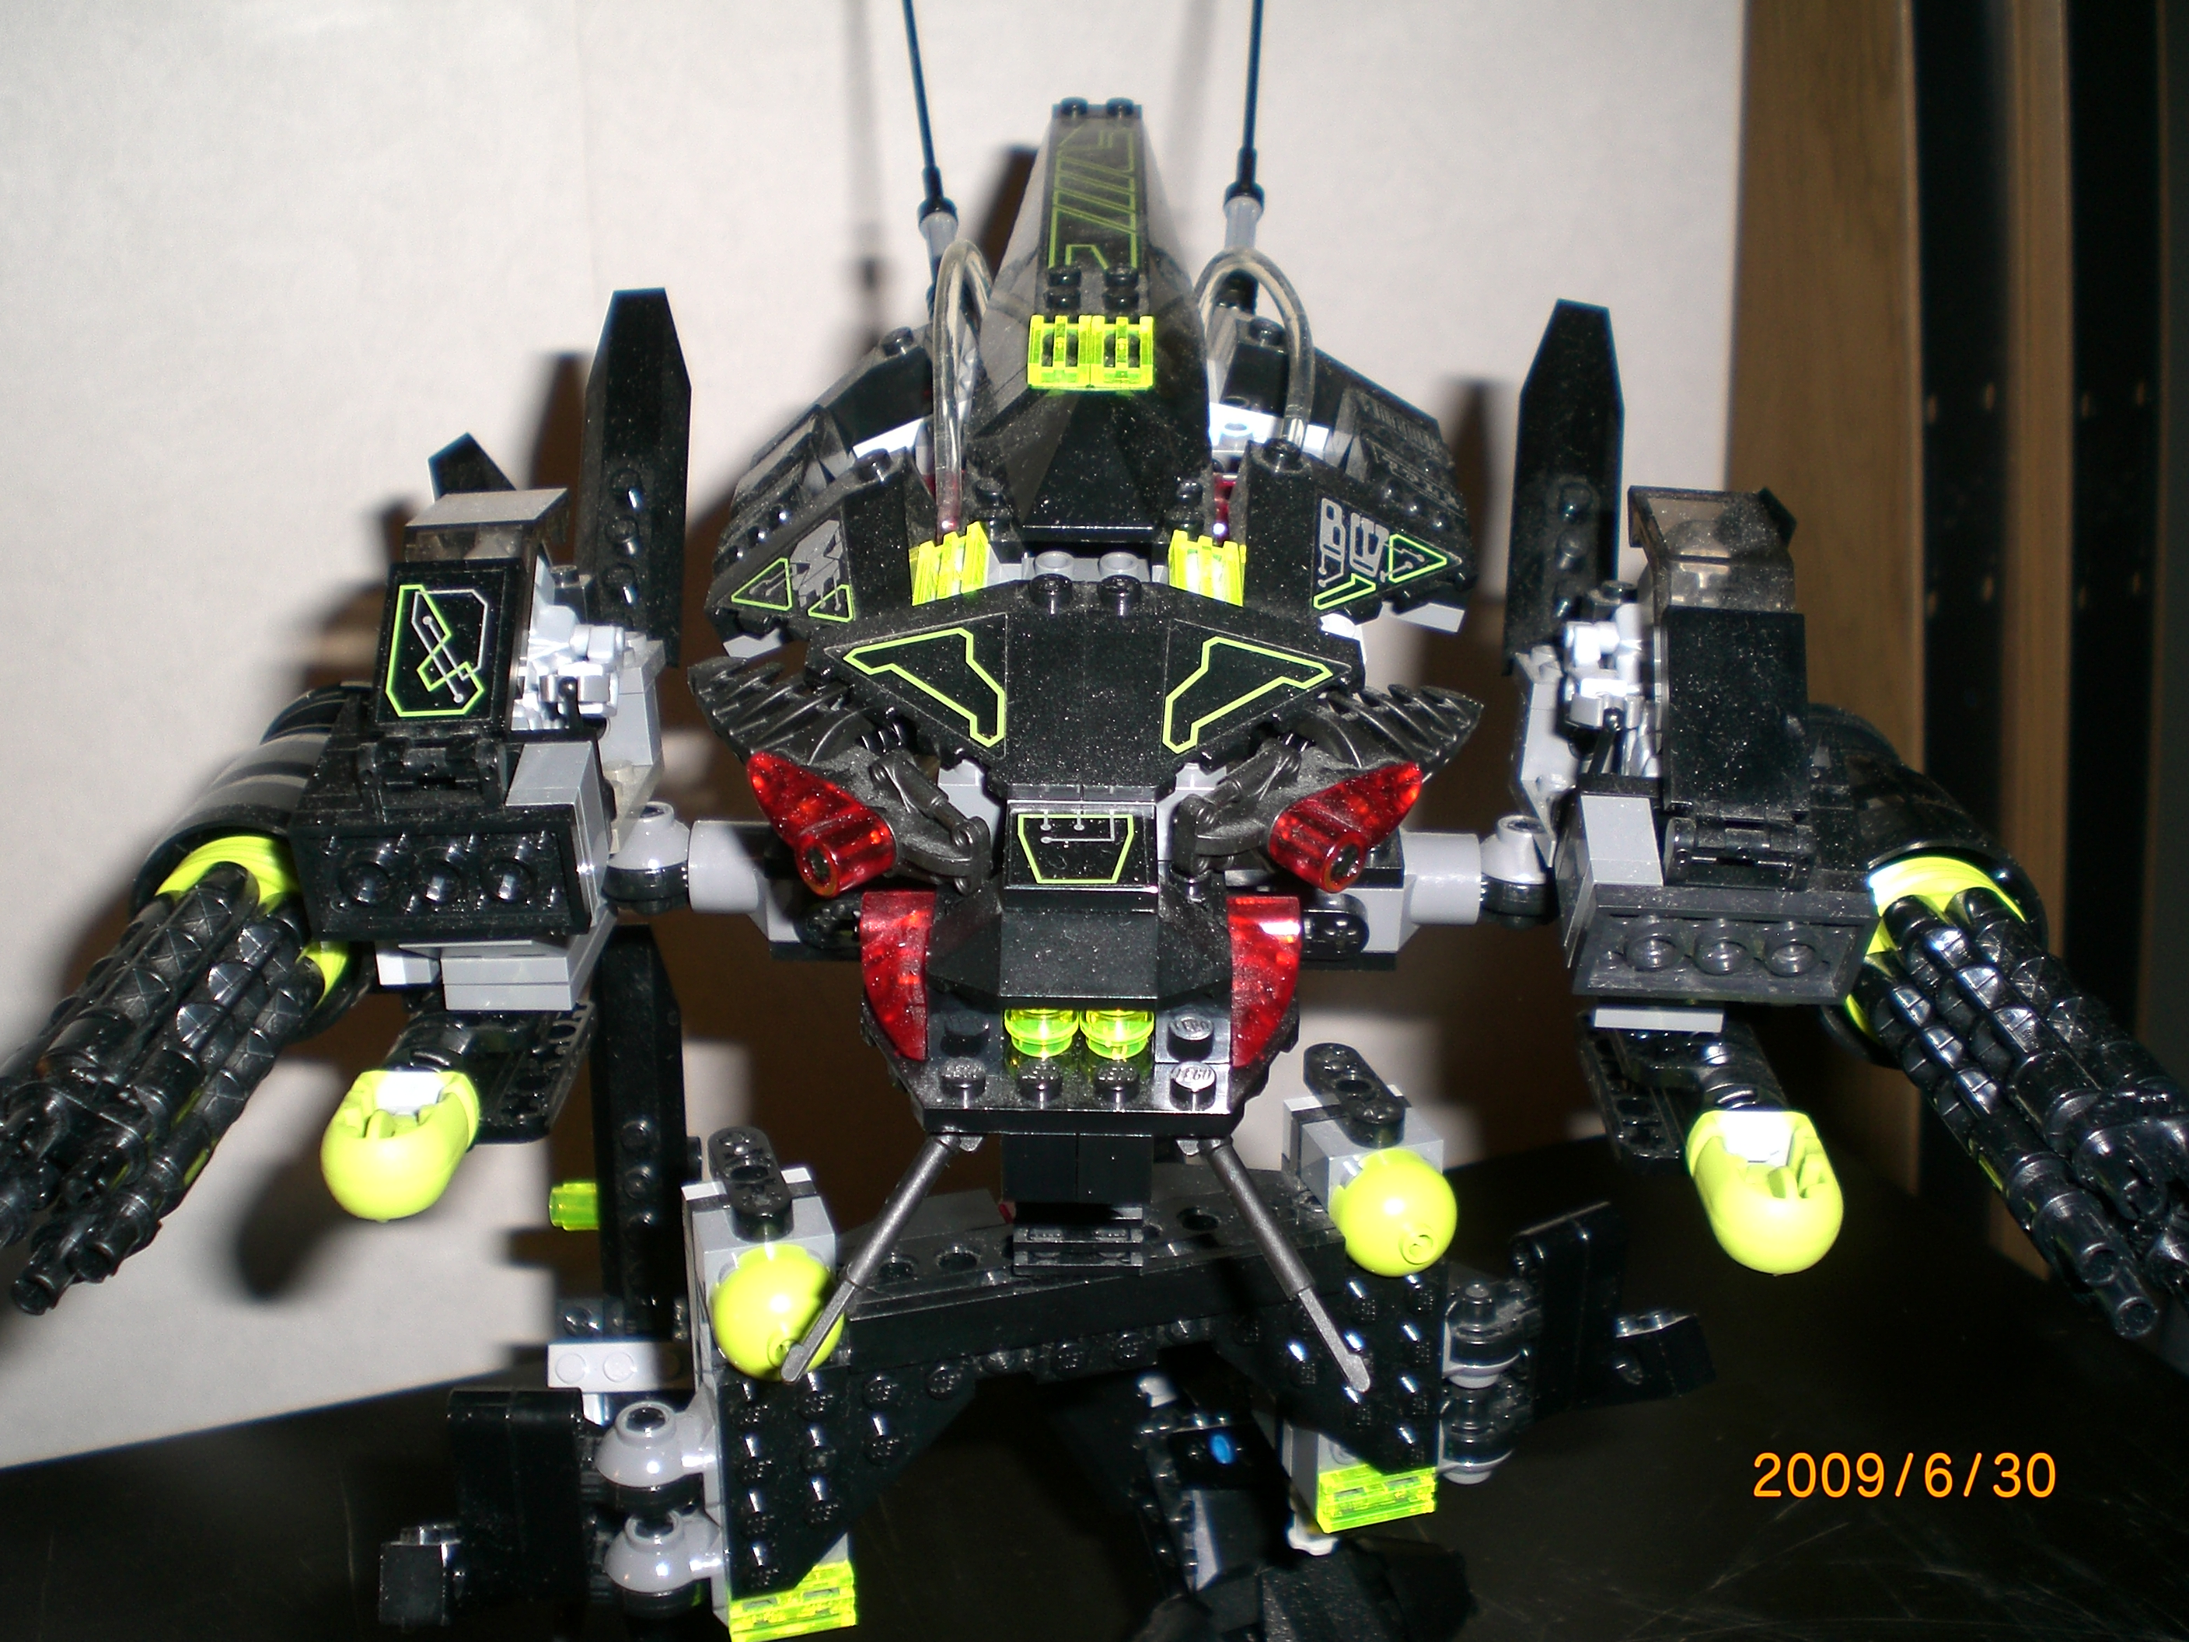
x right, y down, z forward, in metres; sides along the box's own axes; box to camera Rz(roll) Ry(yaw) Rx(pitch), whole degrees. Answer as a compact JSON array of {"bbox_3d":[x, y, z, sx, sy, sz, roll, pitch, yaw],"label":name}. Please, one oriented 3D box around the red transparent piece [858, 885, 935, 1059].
[{"bbox_3d":[-0.021,0.017,0.261,0.008,0.007,0.020,-2,57,-2],"label":"red transparent piece"}]

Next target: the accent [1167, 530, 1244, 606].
[{"bbox_3d":[0.013,-0.029,0.288,0.008,0.003,0.015,11,39,-9],"label":"accent"}]

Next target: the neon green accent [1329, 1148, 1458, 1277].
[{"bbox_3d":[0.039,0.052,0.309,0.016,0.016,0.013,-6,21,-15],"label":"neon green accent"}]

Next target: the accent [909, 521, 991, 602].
[{"bbox_3d":[-0.017,-0.030,0.287,0.008,0.003,0.016,-18,30,13],"label":"accent"}]

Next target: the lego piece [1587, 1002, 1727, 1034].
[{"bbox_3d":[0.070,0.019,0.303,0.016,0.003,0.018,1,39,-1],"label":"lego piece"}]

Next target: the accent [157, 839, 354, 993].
[{"bbox_3d":[-0.104,0.012,0.300,0.025,0.025,0.008,0,22,1],"label":"accent"}]

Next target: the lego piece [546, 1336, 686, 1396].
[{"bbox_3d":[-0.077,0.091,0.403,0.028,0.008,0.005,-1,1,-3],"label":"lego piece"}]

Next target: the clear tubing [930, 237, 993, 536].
[{"bbox_3d":[-0.015,-0.052,0.291,0.009,0.036,0.013,0,26,0],"label":"clear tubing"}]

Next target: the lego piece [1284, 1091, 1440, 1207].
[{"bbox_3d":[0.035,0.044,0.315,0.016,0.010,0.016,-6,21,-15],"label":"lego piece"}]

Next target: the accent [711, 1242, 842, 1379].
[{"bbox_3d":[-0.038,0.058,0.285,0.016,0.016,0.016,1,24,0],"label":"accent"}]

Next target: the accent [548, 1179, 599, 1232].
[{"bbox_3d":[-0.084,0.063,0.396,0.010,0.008,0.008,0,20,0],"label":"accent"}]

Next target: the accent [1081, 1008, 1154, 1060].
[{"bbox_3d":[0.003,0.021,0.257,0.008,0.005,0.008,1,35,0],"label":"accent"}]

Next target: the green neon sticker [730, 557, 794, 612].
[{"bbox_3d":[-0.039,-0.029,0.296,0.011,0.001,0.007,13,68,41],"label":"green neon sticker"}]

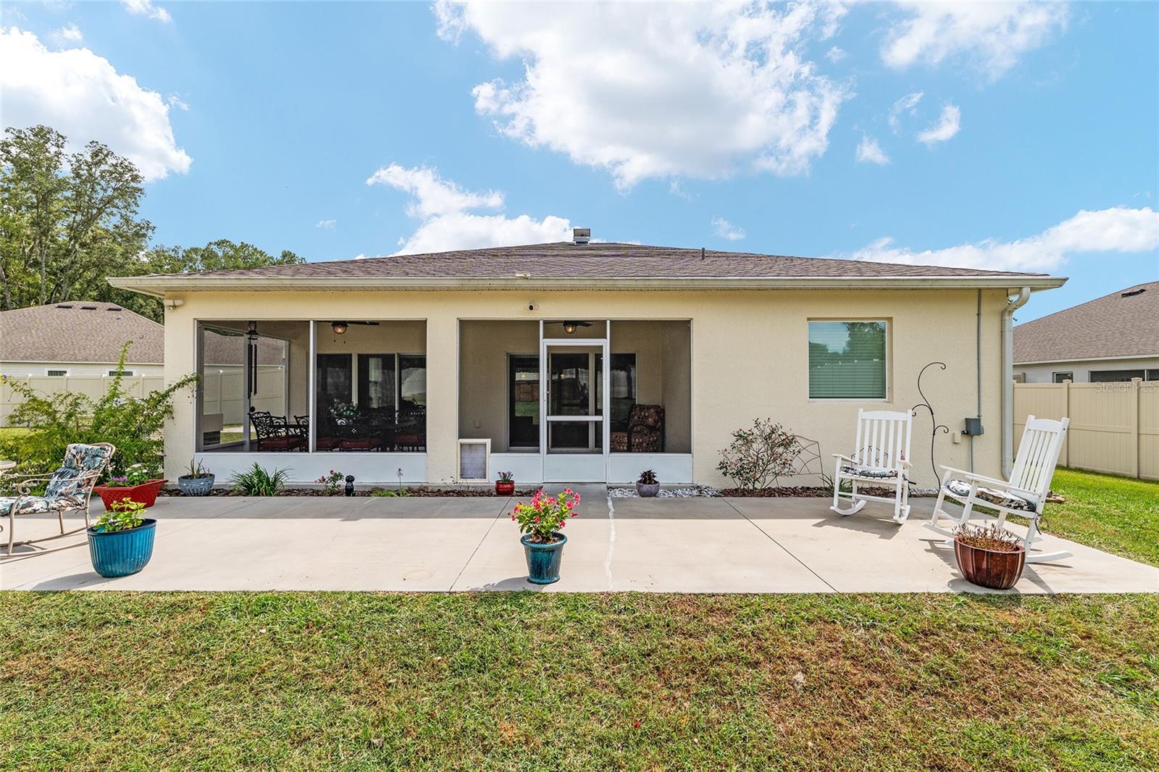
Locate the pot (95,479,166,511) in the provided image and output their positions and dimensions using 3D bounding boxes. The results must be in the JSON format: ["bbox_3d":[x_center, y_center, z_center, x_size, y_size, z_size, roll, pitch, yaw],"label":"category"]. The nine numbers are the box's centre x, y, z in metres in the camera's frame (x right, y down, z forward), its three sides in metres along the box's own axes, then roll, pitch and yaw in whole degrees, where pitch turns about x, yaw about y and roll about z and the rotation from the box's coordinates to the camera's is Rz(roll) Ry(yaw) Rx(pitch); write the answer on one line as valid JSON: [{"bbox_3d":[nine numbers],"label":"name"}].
[{"bbox_3d":[-5.220,1.275,6.010,0.470,0.290,0.470,0,0,0],"label":"pot"}]

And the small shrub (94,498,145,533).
[{"bbox_3d":[-3.500,0.972,3.930,0.300,0.235,0.290,0,0,0],"label":"small shrub"}]

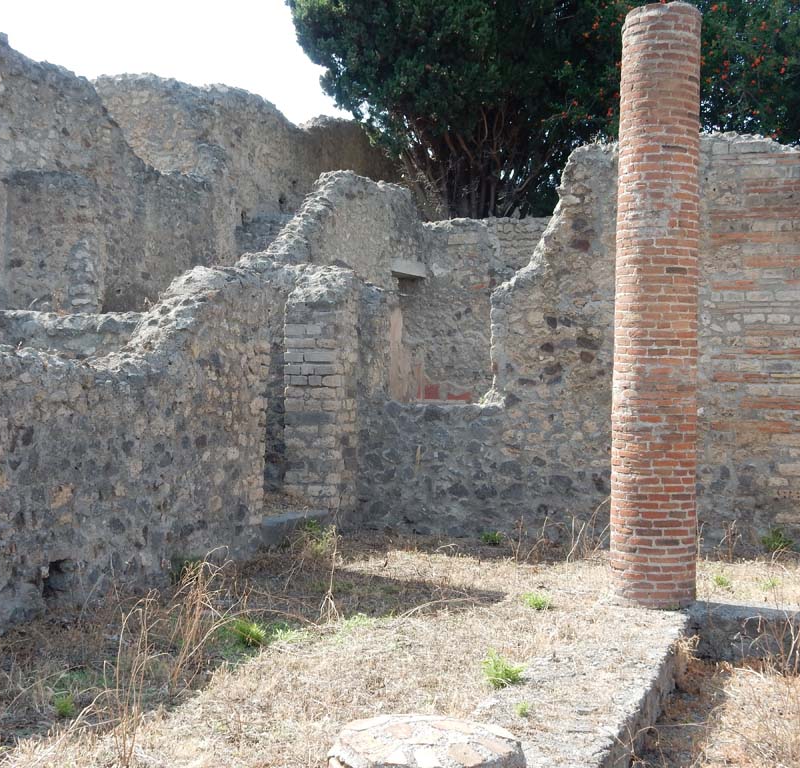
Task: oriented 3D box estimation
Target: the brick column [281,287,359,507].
[{"bbox_3d":[-0.612,0.074,9.832,0.459,1.789,0.421,1,1,19],"label":"brick column"}]

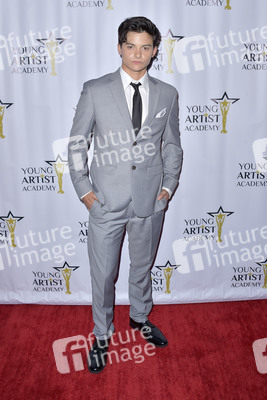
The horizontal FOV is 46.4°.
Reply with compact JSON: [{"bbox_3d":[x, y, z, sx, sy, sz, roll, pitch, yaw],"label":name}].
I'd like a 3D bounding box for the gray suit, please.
[{"bbox_3d":[-0.029,0.082,1.684,0.580,1.470,0.340,-5,13,-17],"label":"gray suit"}]

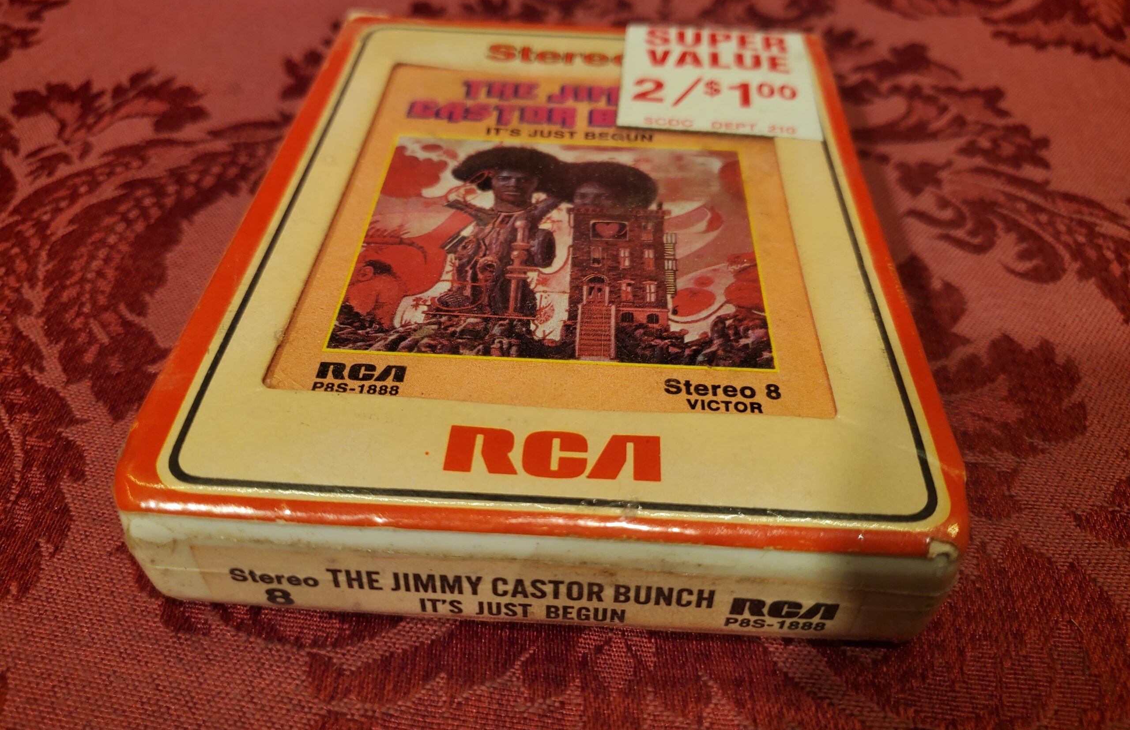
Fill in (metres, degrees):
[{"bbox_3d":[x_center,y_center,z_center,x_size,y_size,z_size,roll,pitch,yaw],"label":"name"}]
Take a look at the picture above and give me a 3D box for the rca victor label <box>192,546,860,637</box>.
[{"bbox_3d":[-0.005,0.028,0.106,0.082,0.012,0.001,3,41,1],"label":"rca victor label"}]

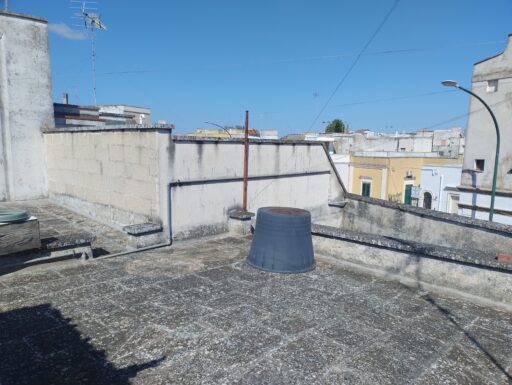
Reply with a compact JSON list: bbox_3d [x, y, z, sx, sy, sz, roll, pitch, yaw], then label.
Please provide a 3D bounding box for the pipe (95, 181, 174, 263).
[{"bbox_3d":[-1.774,0.394,5.368,1.242,0.998,0.070,-6,9,-43],"label":"pipe"}]

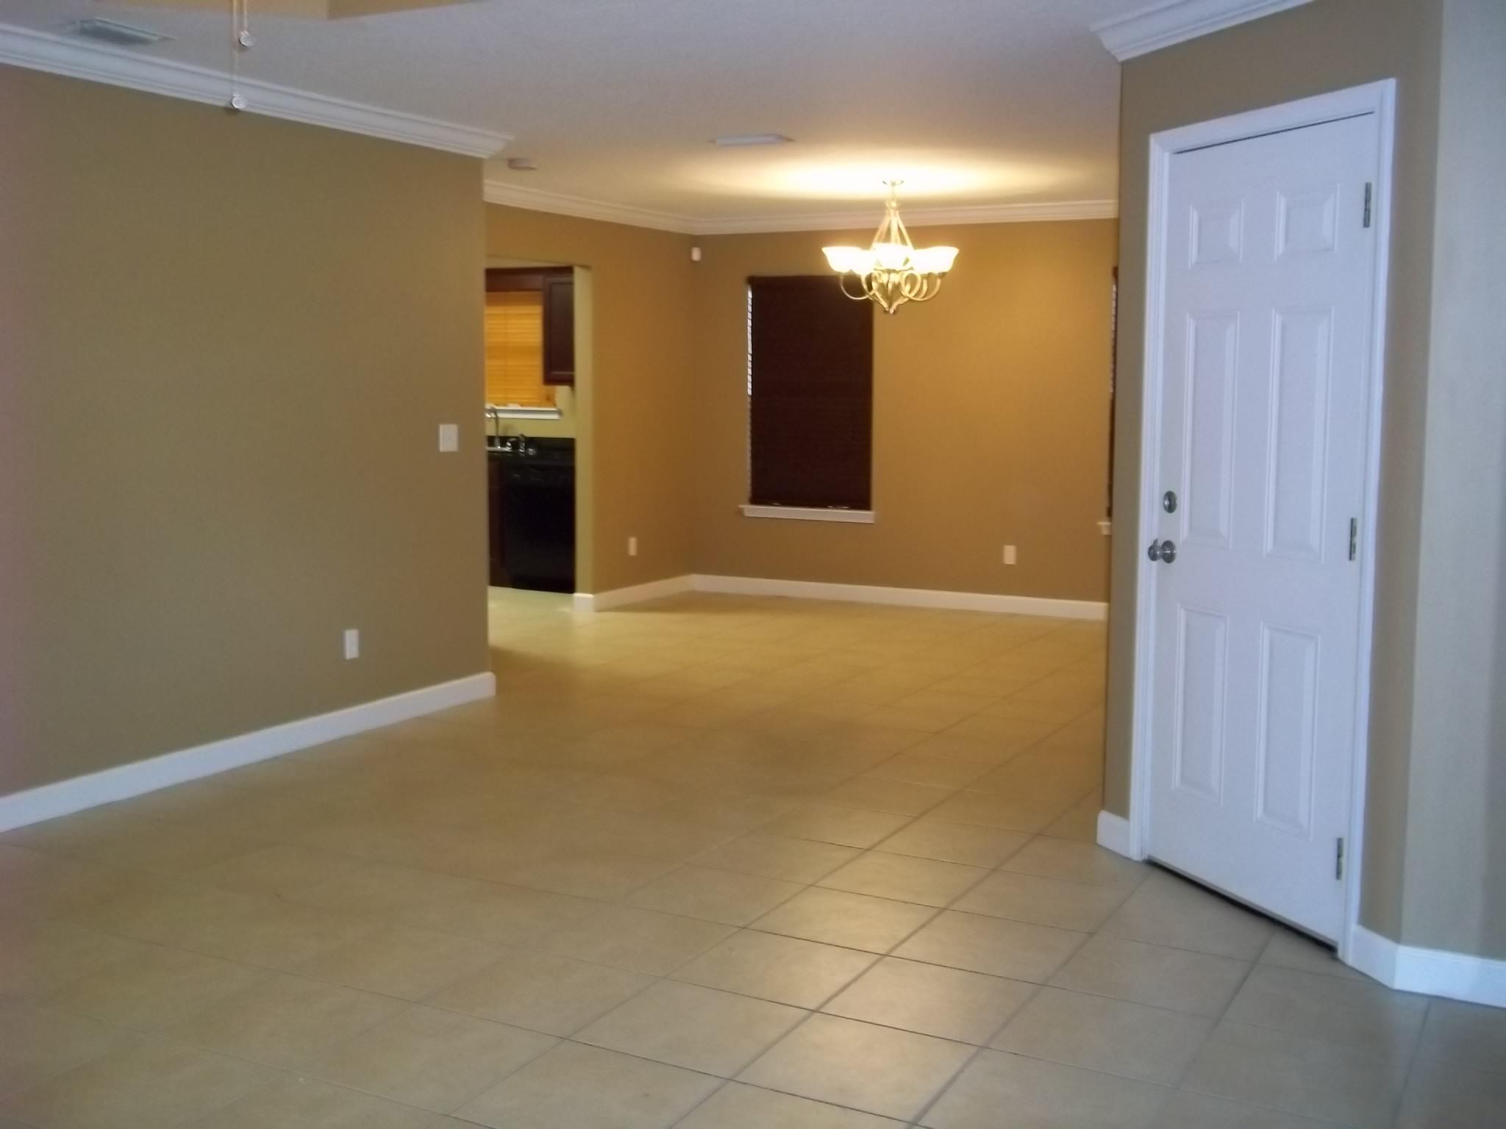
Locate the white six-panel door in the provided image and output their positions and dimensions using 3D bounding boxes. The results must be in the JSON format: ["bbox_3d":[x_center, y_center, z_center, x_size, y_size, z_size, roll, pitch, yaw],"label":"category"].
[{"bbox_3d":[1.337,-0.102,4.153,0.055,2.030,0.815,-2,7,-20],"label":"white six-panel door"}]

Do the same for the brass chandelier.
[{"bbox_3d":[0.742,-1.694,8.396,0.710,0.710,0.710,0,6,0],"label":"brass chandelier"}]

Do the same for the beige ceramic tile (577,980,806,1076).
[{"bbox_3d":[-0.129,1.016,3.431,0.400,0.012,0.400,4,7,28],"label":"beige ceramic tile"}]

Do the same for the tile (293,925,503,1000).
[{"bbox_3d":[-0.841,0.976,3.829,0.398,0.012,0.398,4,7,28],"label":"tile"}]

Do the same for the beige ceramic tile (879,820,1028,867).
[{"bbox_3d":[0.630,0.867,4.864,0.398,0.012,0.398,4,7,28],"label":"beige ceramic tile"}]

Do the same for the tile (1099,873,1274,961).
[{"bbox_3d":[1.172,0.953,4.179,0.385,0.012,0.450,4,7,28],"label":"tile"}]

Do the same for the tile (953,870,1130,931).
[{"bbox_3d":[0.793,0.929,4.327,0.400,0.010,0.400,4,7,28],"label":"tile"}]

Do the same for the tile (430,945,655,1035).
[{"bbox_3d":[-0.487,0.996,3.647,0.385,0.012,0.385,4,7,28],"label":"tile"}]

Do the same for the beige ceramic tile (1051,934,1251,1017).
[{"bbox_3d":[0.961,0.991,3.784,0.400,0.010,0.400,4,7,28],"label":"beige ceramic tile"}]

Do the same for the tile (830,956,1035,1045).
[{"bbox_3d":[0.416,1.008,3.618,0.385,0.012,0.385,4,7,28],"label":"tile"}]

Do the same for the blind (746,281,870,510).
[{"bbox_3d":[0.385,-1.151,10.459,0.910,1.530,0.060,4,7,28],"label":"blind"}]

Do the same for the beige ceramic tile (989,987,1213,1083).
[{"bbox_3d":[0.775,1.032,3.434,0.385,0.012,0.385,4,7,28],"label":"beige ceramic tile"}]

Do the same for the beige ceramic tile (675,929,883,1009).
[{"bbox_3d":[0.058,0.981,3.805,0.400,0.010,0.400,4,7,28],"label":"beige ceramic tile"}]

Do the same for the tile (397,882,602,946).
[{"bbox_3d":[-0.656,0.933,4.181,0.400,0.010,0.400,4,7,28],"label":"tile"}]

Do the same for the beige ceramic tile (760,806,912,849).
[{"bbox_3d":[0.269,0.842,5.057,0.400,0.010,0.400,4,7,28],"label":"beige ceramic tile"}]

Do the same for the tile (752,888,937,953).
[{"bbox_3d":[0.250,0.945,4.158,0.398,0.012,0.398,4,7,28],"label":"tile"}]

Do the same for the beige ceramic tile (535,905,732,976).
[{"bbox_3d":[-0.299,0.957,3.993,0.400,0.010,0.400,4,7,28],"label":"beige ceramic tile"}]

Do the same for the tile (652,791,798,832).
[{"bbox_3d":[-0.088,0.818,5.245,0.400,0.010,0.400,4,7,28],"label":"tile"}]

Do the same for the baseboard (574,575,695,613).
[{"bbox_3d":[-0.733,0.176,10.232,0.140,0.107,1.222,4,7,28],"label":"baseboard"}]

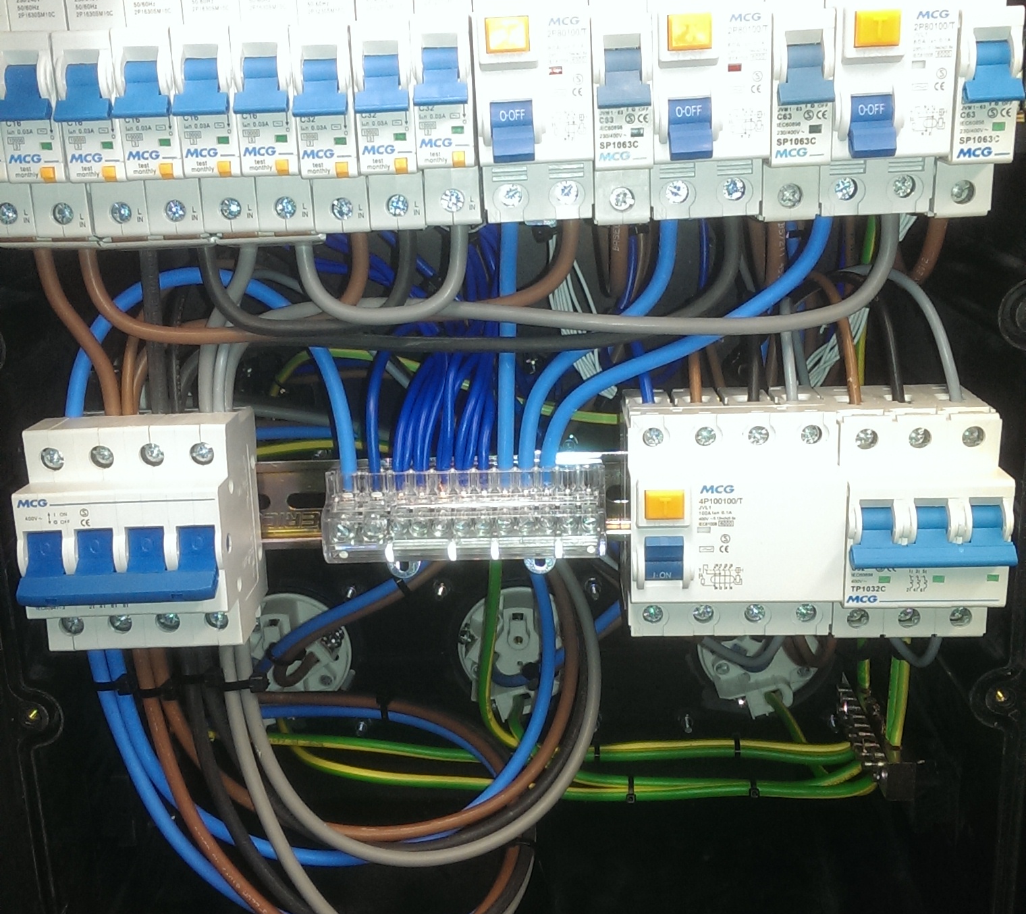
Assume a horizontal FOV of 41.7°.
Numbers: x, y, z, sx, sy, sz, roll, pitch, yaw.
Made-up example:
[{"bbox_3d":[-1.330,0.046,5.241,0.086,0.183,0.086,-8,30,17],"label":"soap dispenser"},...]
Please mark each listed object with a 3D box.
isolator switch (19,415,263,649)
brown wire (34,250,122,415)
[{"bbox_3d":[-0.136,0.027,0.493,0.072,0.083,0.075,-1,15,3],"label":"isolator switch"},{"bbox_3d":[-0.154,-0.044,0.480,0.019,0.070,0.022,-1,15,3],"label":"brown wire"}]

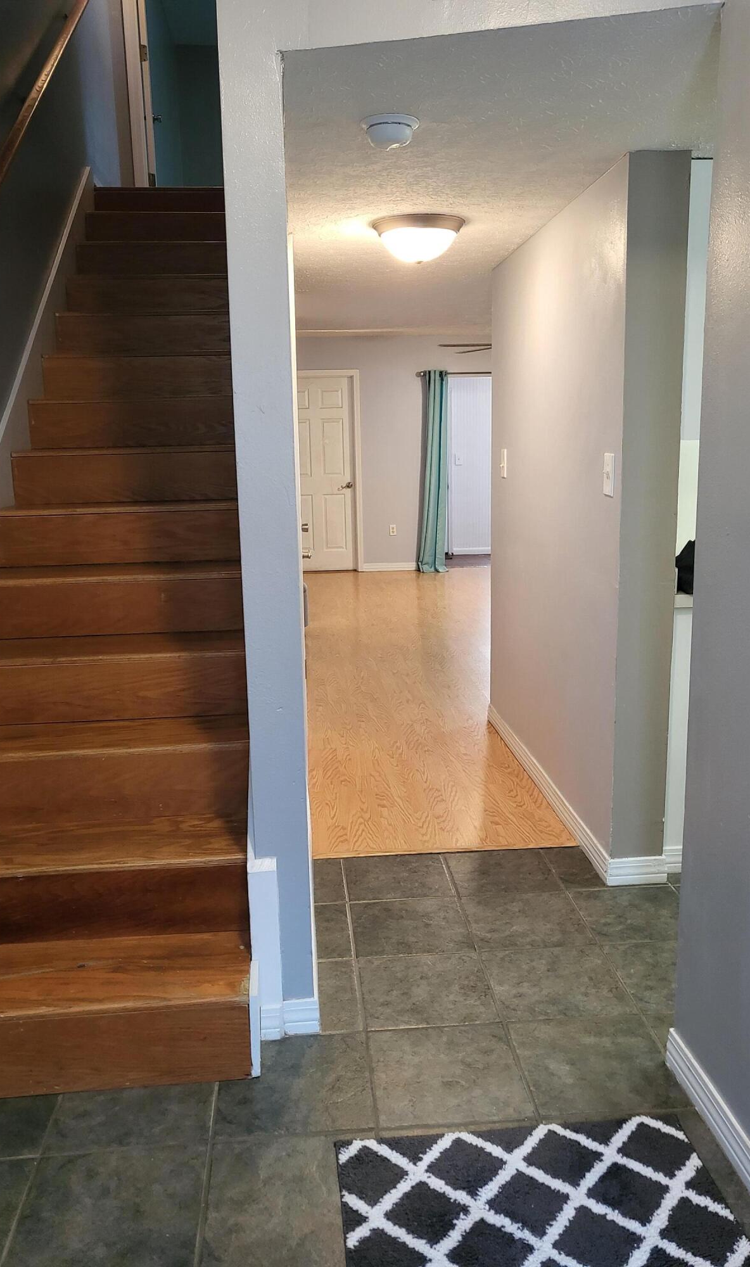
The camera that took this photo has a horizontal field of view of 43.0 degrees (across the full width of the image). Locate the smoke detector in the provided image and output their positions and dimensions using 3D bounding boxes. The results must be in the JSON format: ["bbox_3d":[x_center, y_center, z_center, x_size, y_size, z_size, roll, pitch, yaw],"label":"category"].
[{"bbox_3d":[0.036,-1.169,2.236,0.140,0.056,0.140,-2,11,-5],"label":"smoke detector"}]

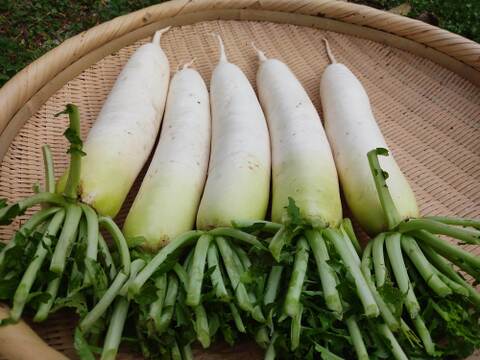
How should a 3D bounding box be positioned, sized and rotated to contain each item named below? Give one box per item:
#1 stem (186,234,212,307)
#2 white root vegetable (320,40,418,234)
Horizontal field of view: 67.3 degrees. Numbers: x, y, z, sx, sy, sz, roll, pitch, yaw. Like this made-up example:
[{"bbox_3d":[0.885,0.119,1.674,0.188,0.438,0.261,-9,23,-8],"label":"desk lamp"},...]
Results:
[{"bbox_3d":[-0.039,0.087,0.349,0.011,0.011,0.070,3,54,5],"label":"stem"},{"bbox_3d":[0.146,-0.079,0.473,0.076,0.065,0.340,-4,48,-1],"label":"white root vegetable"}]

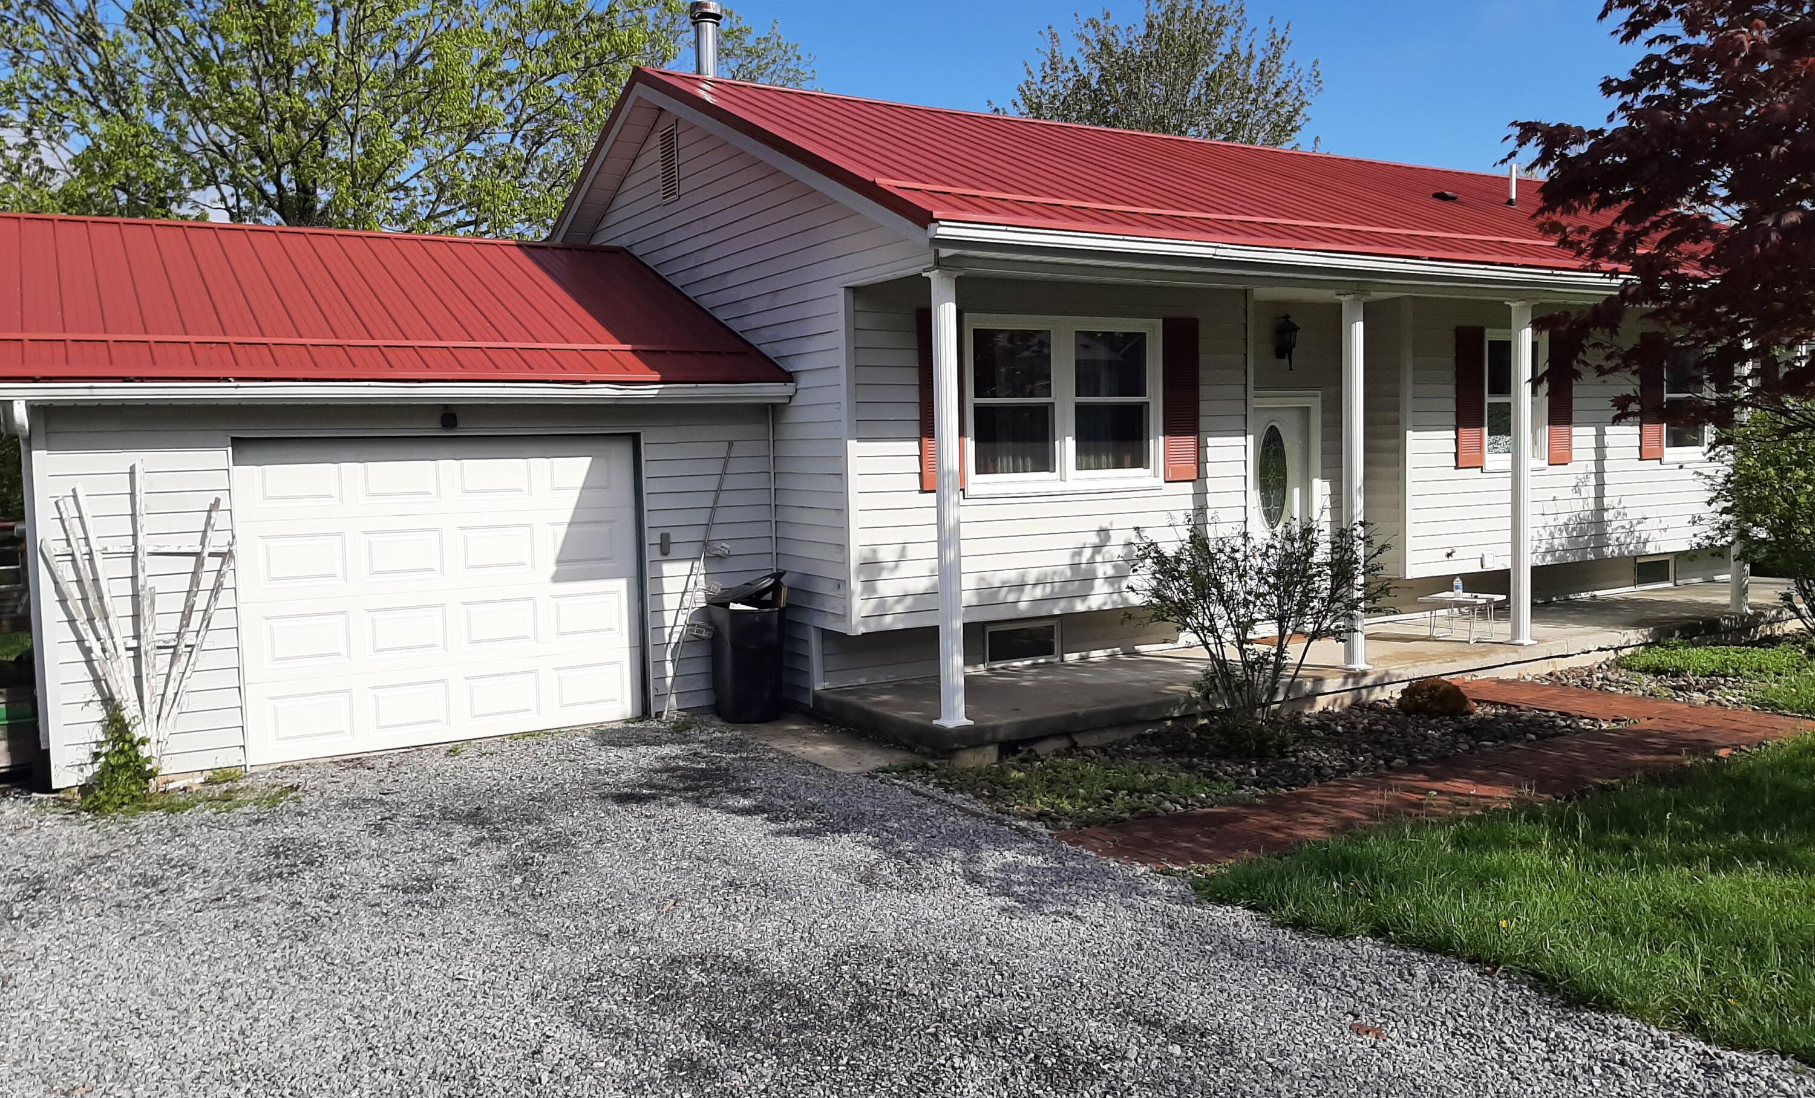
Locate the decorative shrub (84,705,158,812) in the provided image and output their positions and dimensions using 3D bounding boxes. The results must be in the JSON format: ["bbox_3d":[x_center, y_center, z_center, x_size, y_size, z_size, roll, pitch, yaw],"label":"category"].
[{"bbox_3d":[-4.629,1.165,8.006,0.436,0.554,0.495,-4,5,-31],"label":"decorative shrub"}]

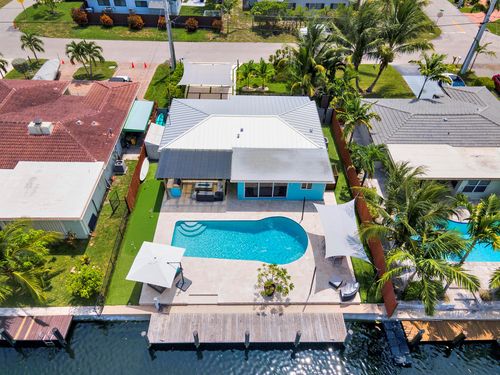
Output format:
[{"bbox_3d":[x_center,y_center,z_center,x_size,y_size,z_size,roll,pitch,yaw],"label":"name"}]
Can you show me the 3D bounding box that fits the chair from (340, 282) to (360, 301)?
[{"bbox_3d":[6.740,6.994,23.467,1.500,0.720,1.000,-30,52,-26],"label":"chair"}]

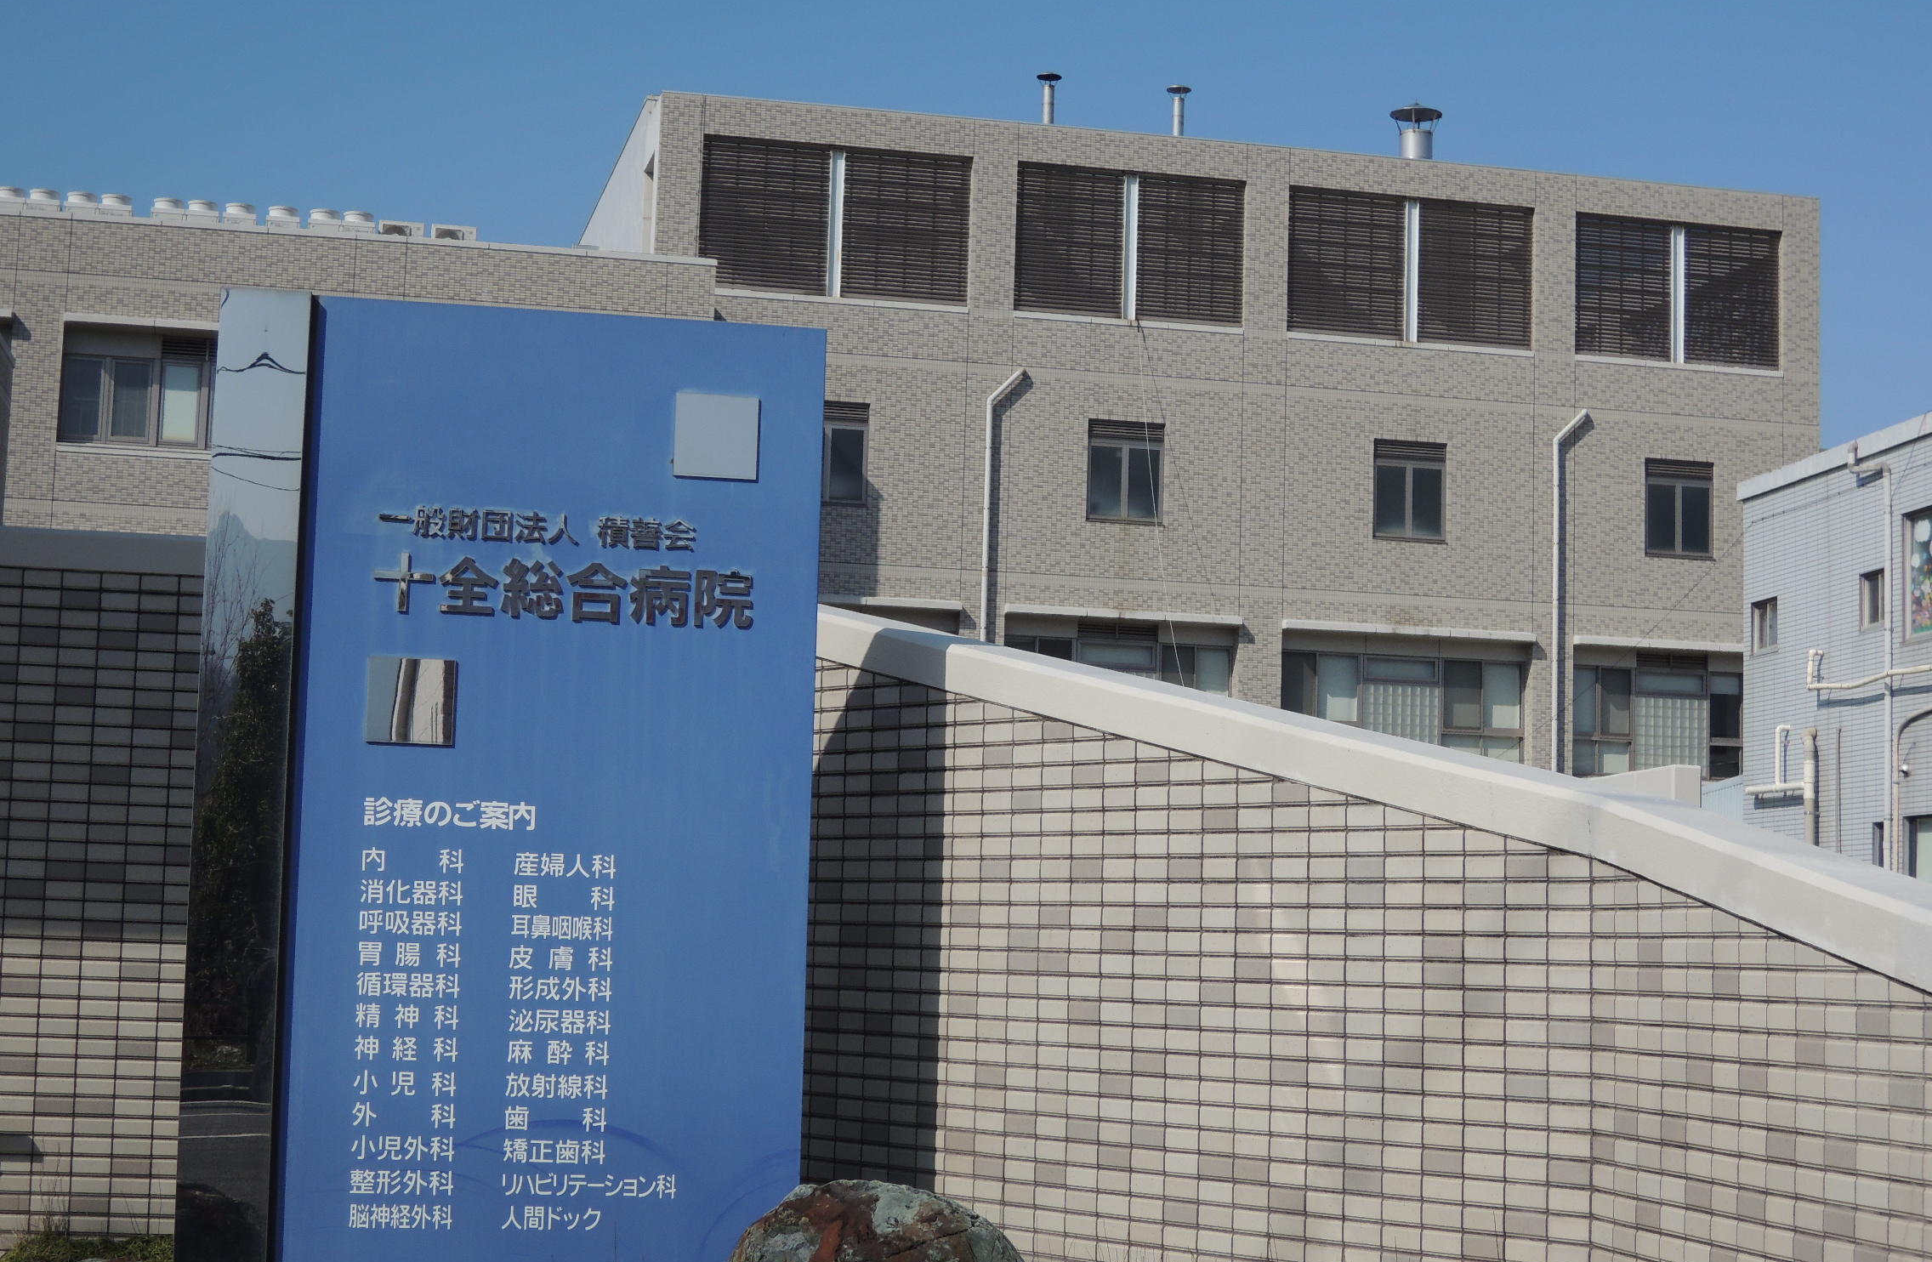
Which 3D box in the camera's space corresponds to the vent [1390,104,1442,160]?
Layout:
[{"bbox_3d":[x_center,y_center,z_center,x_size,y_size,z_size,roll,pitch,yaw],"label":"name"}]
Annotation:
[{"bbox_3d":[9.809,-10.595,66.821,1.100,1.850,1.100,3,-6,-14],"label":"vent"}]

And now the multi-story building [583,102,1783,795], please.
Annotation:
[{"bbox_3d":[3.827,-0.353,68.995,24.960,17.580,16.000,3,-6,-14],"label":"multi-story building"}]

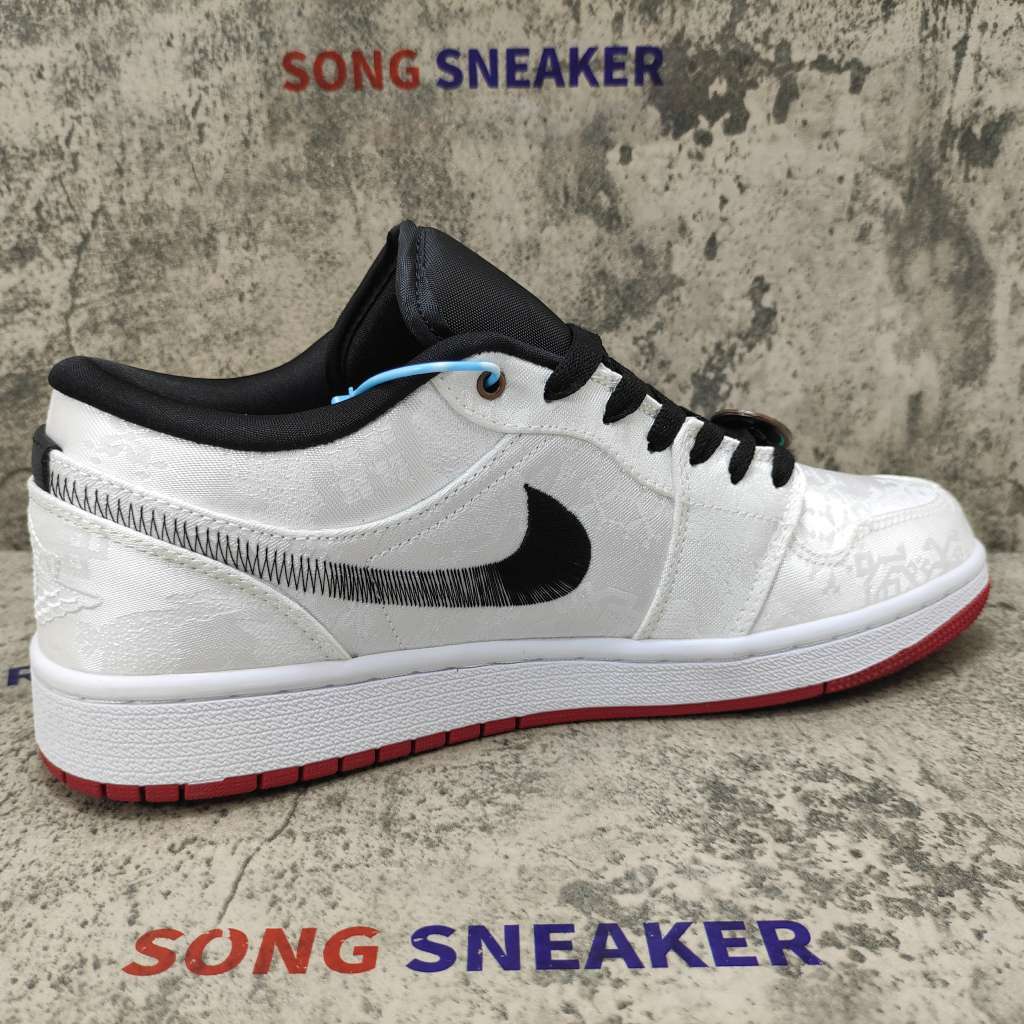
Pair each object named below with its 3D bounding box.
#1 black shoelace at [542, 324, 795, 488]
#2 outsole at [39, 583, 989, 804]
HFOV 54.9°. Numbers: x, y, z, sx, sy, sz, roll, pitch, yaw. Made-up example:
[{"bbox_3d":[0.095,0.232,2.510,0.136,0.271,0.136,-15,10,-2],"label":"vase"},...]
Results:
[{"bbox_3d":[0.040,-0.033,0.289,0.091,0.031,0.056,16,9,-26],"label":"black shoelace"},{"bbox_3d":[0.021,0.031,0.296,0.300,0.023,0.106,-7,18,-20],"label":"outsole"}]

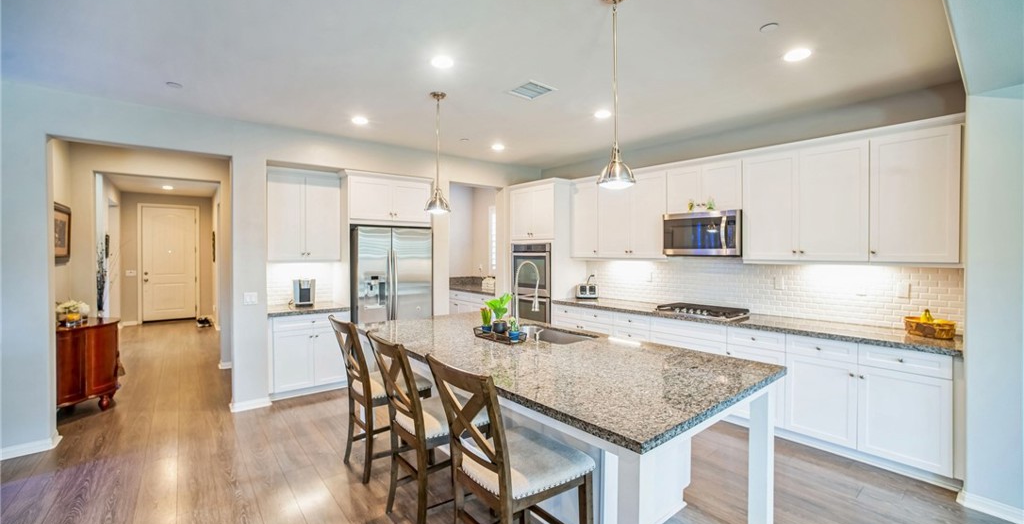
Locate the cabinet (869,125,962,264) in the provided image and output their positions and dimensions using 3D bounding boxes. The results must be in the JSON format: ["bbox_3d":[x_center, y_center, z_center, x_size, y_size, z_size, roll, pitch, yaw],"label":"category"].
[{"bbox_3d":[2.984,-0.462,2.948,0.320,0.923,0.457,-1,2,-40],"label":"cabinet"}]

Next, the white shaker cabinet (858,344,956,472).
[{"bbox_3d":[2.857,0.966,2.868,0.608,0.765,0.460,-1,2,-40],"label":"white shaker cabinet"}]

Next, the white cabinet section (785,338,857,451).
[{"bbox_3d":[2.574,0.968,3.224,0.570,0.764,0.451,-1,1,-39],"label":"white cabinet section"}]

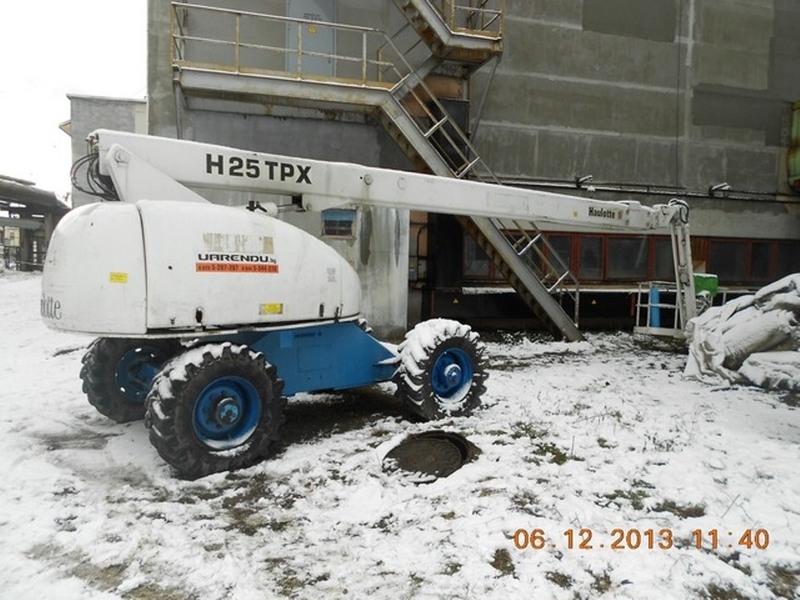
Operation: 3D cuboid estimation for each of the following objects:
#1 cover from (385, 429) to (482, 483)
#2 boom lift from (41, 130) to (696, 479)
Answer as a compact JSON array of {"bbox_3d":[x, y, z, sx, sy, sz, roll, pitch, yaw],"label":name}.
[{"bbox_3d":[0.253,1.297,4.980,0.740,0.090,0.740,1,10,0],"label":"cover"},{"bbox_3d":[1.587,-0.160,8.321,11.363,2.707,2.424,-2,4,-37],"label":"boom lift"}]

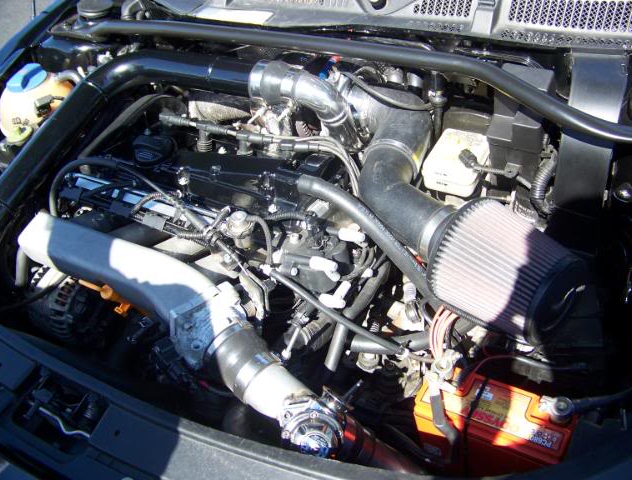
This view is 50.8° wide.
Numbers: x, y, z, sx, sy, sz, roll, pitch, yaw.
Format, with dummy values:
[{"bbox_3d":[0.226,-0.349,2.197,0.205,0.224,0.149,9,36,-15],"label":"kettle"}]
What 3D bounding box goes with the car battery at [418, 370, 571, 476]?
[{"bbox_3d":[0.237,0.268,0.879,0.183,0.170,0.078,14,47,29],"label":"car battery"}]

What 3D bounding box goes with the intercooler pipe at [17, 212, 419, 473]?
[{"bbox_3d":[-0.179,0.145,0.976,0.714,0.241,0.154,14,47,29],"label":"intercooler pipe"}]

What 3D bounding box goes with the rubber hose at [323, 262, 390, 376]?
[{"bbox_3d":[0.063,0.122,1.068,0.029,0.118,0.176,26,54,37],"label":"rubber hose"}]

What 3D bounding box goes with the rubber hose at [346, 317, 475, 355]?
[{"bbox_3d":[0.137,0.140,0.989,0.180,0.054,0.093,14,47,29],"label":"rubber hose"}]

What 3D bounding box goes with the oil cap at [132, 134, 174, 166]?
[{"bbox_3d":[-0.271,-0.149,1.110,0.063,0.031,0.063,-8,41,7],"label":"oil cap"}]

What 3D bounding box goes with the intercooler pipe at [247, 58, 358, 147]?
[{"bbox_3d":[-0.027,-0.245,1.200,0.214,0.143,0.078,14,47,29],"label":"intercooler pipe"}]

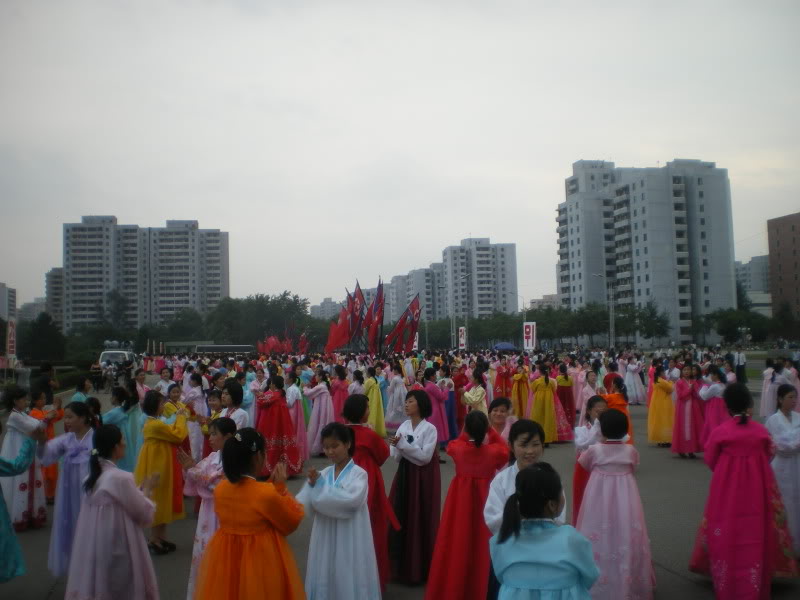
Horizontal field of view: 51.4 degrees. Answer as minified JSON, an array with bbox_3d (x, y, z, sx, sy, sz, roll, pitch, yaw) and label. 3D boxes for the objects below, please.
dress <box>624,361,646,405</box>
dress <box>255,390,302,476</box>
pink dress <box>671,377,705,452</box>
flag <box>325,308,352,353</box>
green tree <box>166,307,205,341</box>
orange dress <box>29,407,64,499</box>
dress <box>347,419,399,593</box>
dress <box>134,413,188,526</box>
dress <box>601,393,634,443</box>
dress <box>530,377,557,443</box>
[{"bbox_3d":[7.739,2.750,27.400,0.660,1.320,0.580,-1,-3,-6],"label":"dress"},{"bbox_3d":[-1.928,2.118,13.200,0.720,1.380,0.650,-3,-4,17],"label":"dress"},{"bbox_3d":[4.959,2.009,14.350,0.560,1.300,0.500,-2,-4,9],"label":"pink dress"},{"bbox_3d":[-3.005,1.466,40.000,1.250,2.300,0.600,-1,-3,0],"label":"flag"},{"bbox_3d":[-42.539,6.947,165.000,8.500,10.500,8.000,-1,-3,0],"label":"green tree"},{"bbox_3d":[-4.759,2.047,11.200,0.480,1.220,0.400,-2,-3,17],"label":"orange dress"},{"bbox_3d":[-0.323,1.688,6.800,0.570,1.360,0.520,-4,-4,30],"label":"dress"},{"bbox_3d":[-2.379,1.688,8.300,0.540,1.100,0.460,0,-4,-22],"label":"dress"},{"bbox_3d":[3.335,1.999,12.700,0.550,1.170,0.520,-5,-5,45],"label":"dress"},{"bbox_3d":[2.804,2.142,16.200,0.570,1.280,0.500,0,-3,-15],"label":"dress"}]

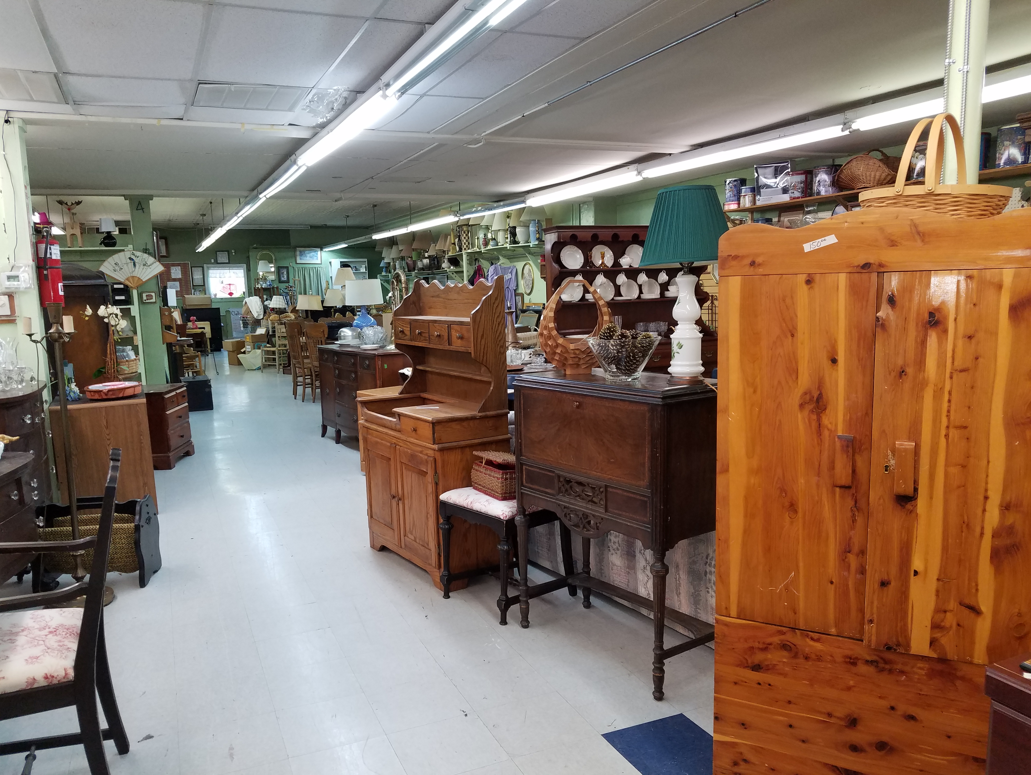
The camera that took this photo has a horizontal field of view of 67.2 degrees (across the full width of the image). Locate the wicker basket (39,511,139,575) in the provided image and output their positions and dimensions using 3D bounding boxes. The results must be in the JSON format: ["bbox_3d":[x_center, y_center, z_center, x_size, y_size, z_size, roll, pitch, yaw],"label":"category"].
[{"bbox_3d":[-2.110,0.797,3.913,0.460,0.265,0.210,-2,8,-5],"label":"wicker basket"}]

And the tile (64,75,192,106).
[{"bbox_3d":[-2.132,-1.646,4.292,0.605,0.020,0.640,-5,8,-24],"label":"tile"}]

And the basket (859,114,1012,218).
[{"bbox_3d":[1.123,-0.560,2.078,0.410,0.342,0.360,5,10,40],"label":"basket"}]

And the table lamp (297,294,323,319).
[{"bbox_3d":[-3.181,-1.158,12.038,0.400,0.573,0.400,-8,10,-42],"label":"table lamp"}]

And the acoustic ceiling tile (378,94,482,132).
[{"bbox_3d":[-0.574,-1.800,5.113,0.385,0.020,1.080,-5,8,-24],"label":"acoustic ceiling tile"}]

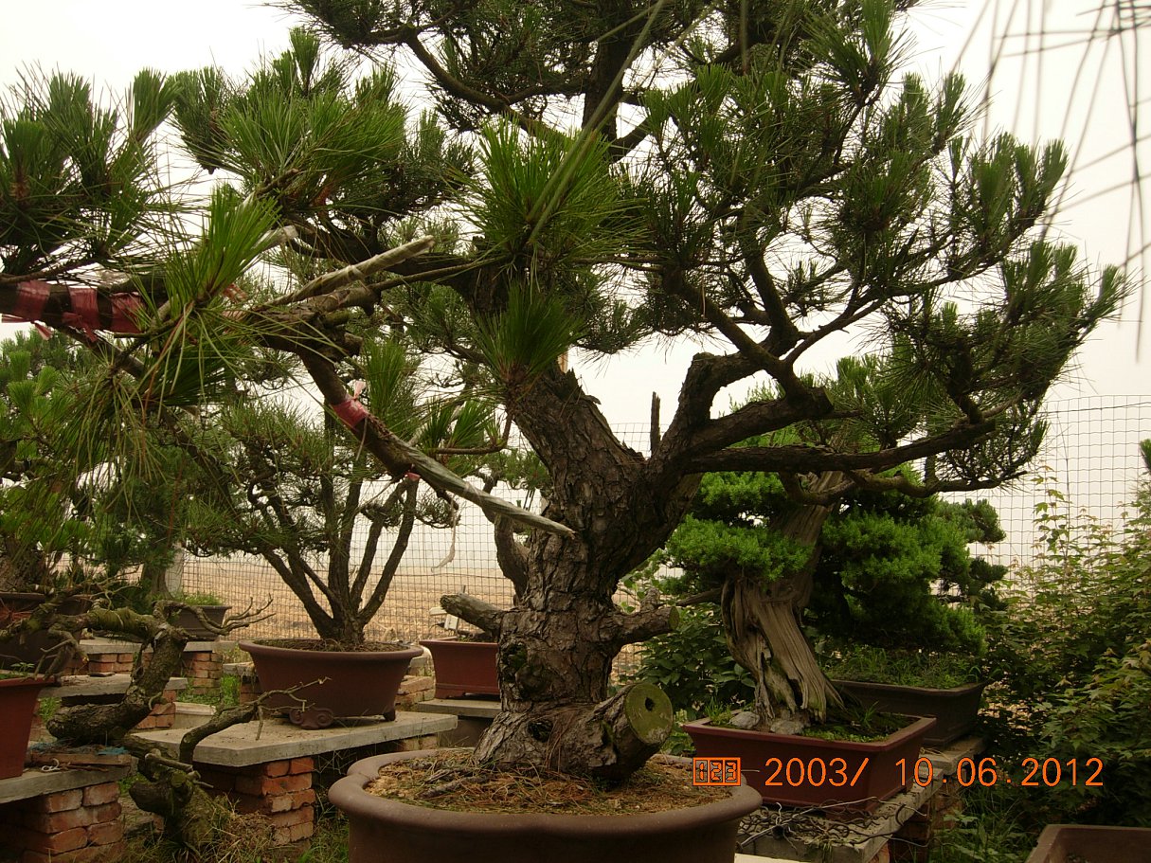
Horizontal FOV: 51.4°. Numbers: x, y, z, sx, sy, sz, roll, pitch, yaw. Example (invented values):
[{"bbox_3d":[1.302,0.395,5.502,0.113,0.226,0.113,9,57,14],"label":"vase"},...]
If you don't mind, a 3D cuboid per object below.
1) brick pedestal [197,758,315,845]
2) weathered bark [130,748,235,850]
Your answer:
[{"bbox_3d":[-1.152,1.309,4.270,0.380,0.310,0.240,-4,-7,35],"label":"brick pedestal"},{"bbox_3d":[-1.251,1.173,3.800,0.290,0.290,0.270,0,-6,0],"label":"weathered bark"}]

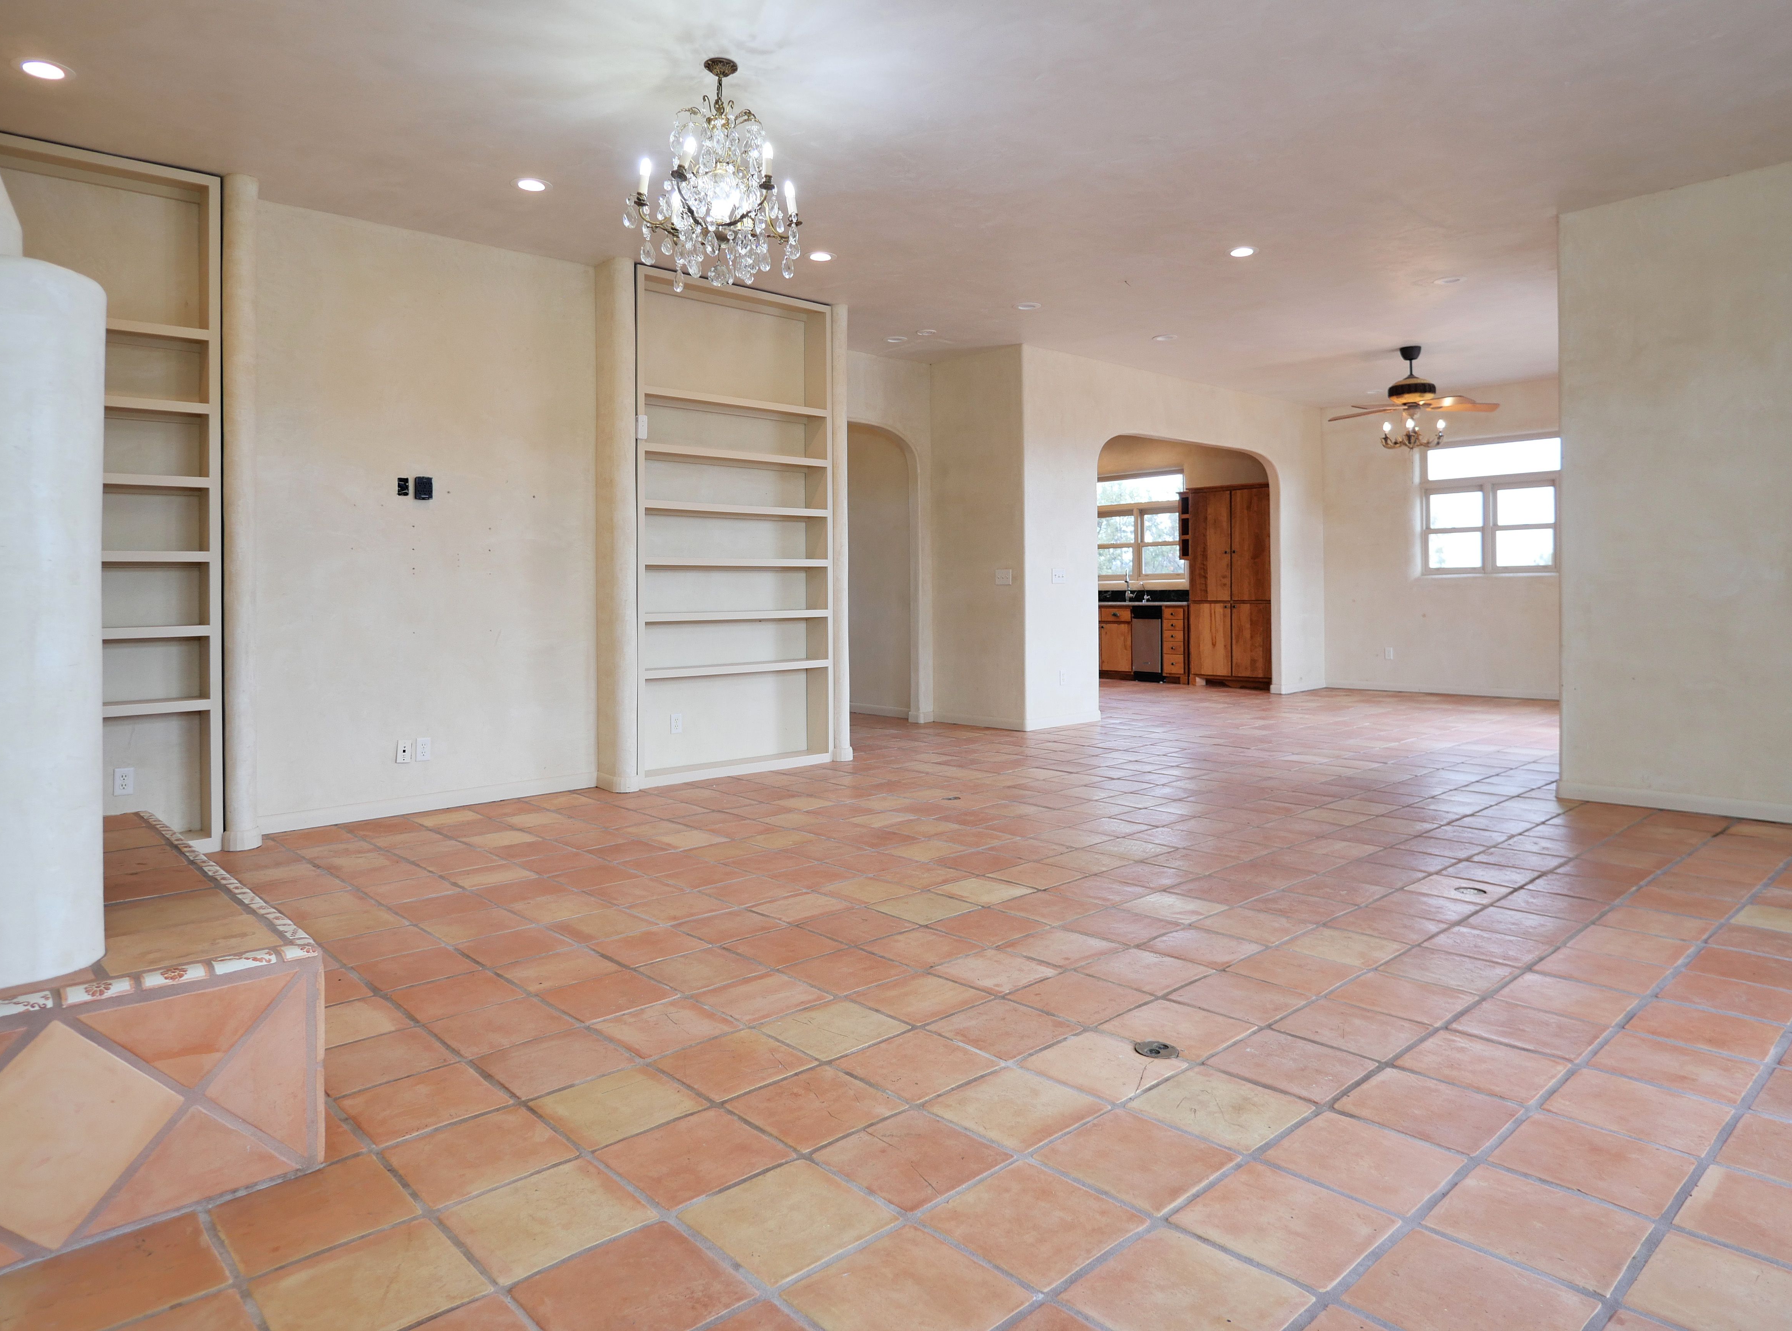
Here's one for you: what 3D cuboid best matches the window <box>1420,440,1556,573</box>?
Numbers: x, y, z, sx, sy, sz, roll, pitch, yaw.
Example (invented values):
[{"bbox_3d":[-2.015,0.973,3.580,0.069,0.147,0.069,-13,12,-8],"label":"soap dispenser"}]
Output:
[{"bbox_3d":[5.906,-1.589,9.920,1.196,1.351,0.130,2,4,42],"label":"window"}]

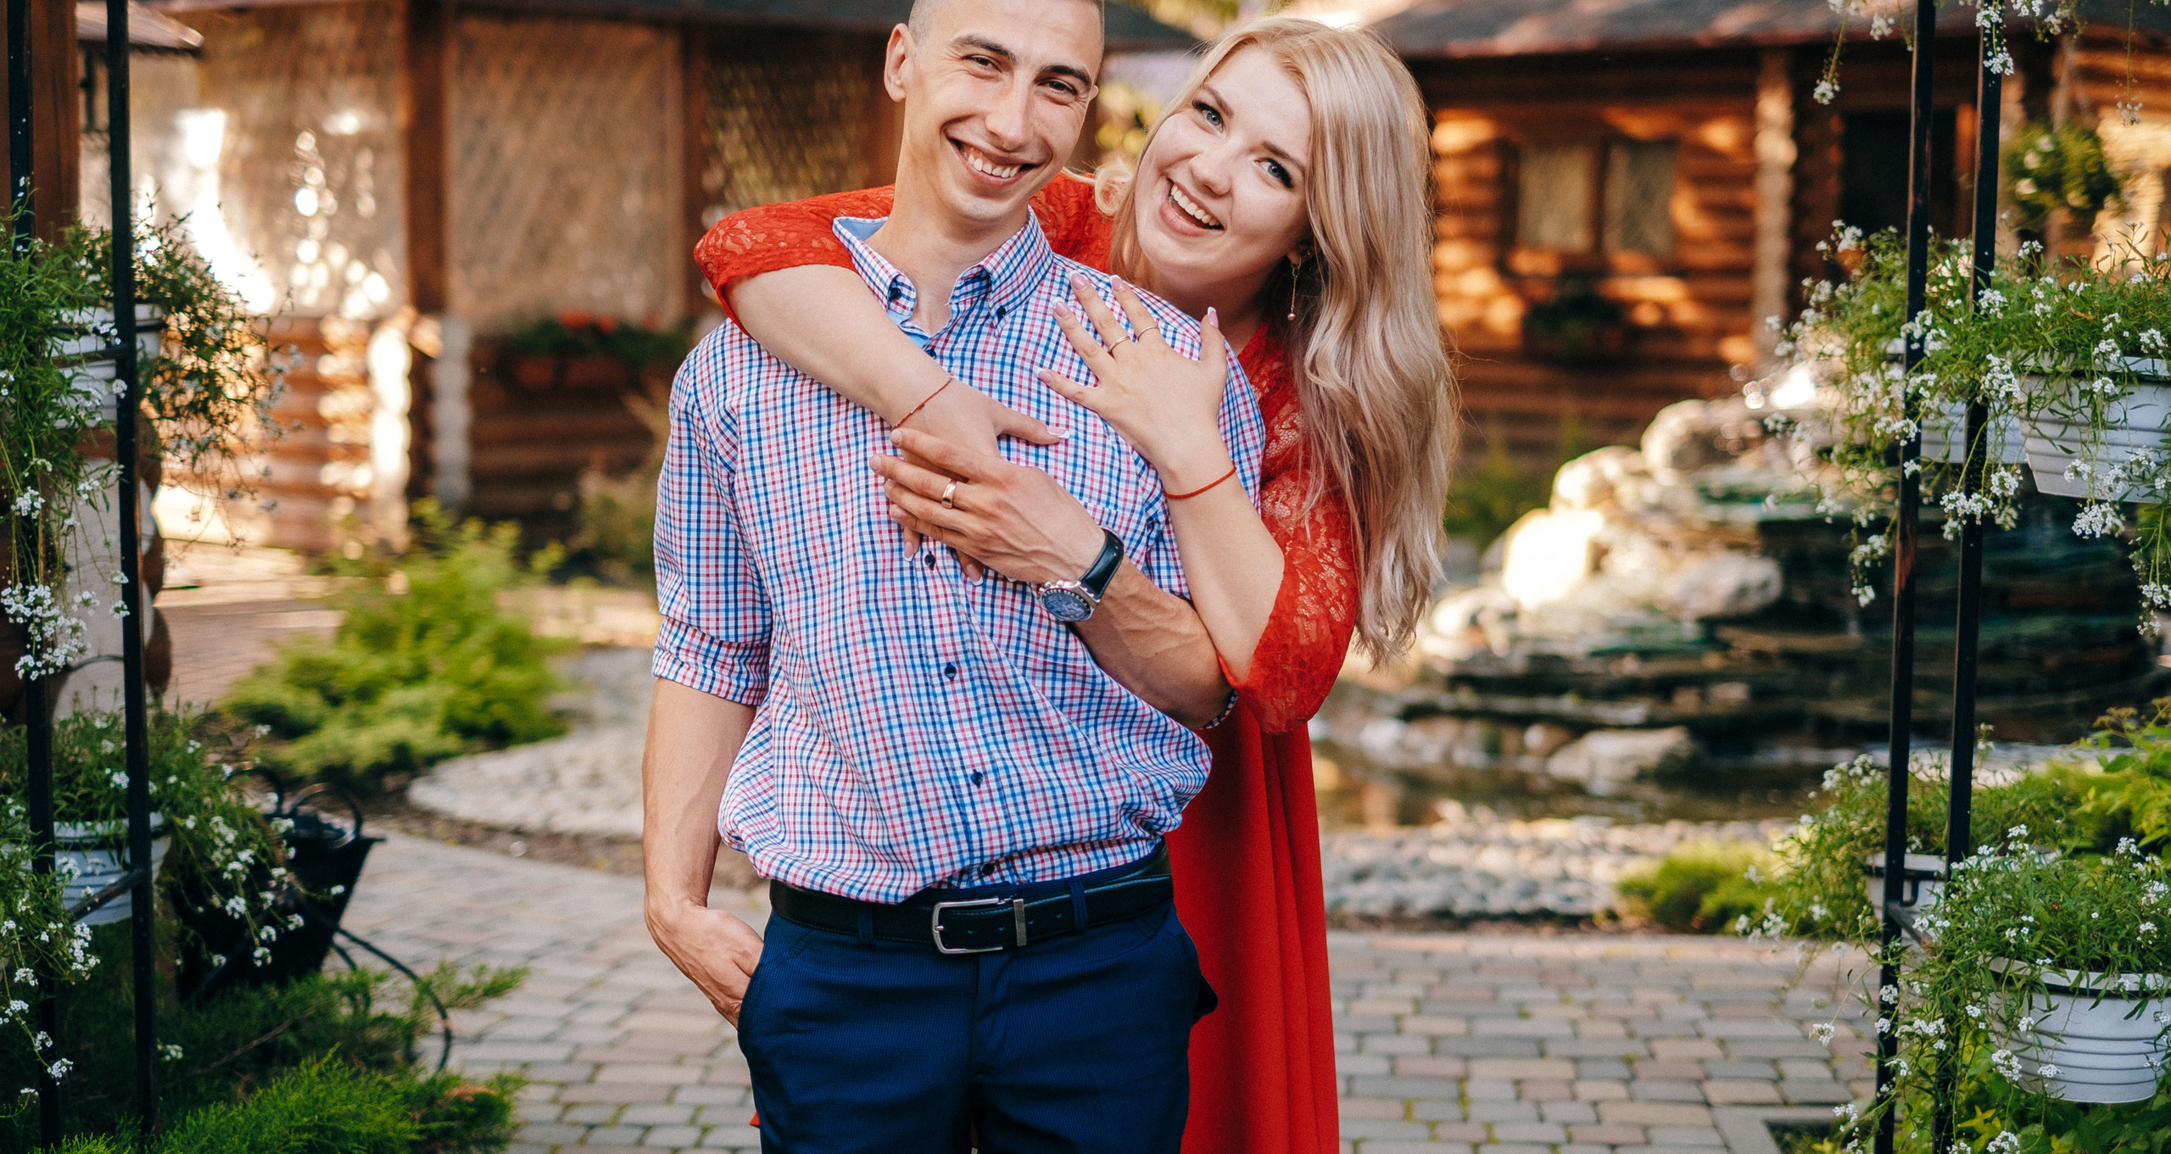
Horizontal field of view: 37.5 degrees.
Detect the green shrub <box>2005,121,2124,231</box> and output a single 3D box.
[{"bbox_3d":[4.440,-1.815,14.500,0.540,0.520,0.500,1,6,0],"label":"green shrub"}]

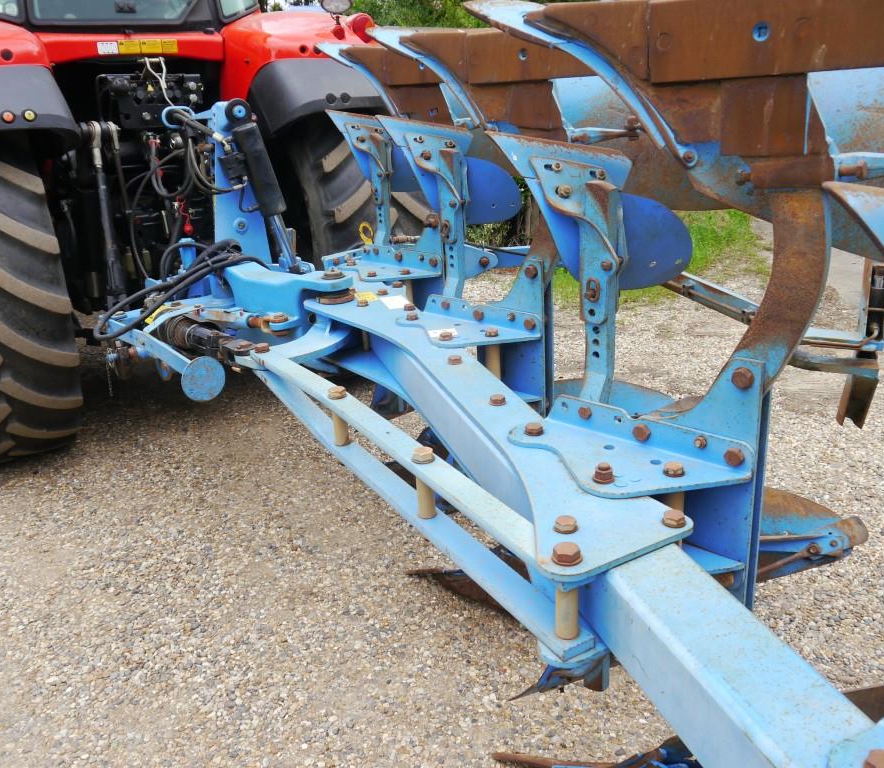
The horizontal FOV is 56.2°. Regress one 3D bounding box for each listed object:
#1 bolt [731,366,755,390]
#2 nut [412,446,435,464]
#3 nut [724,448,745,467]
[{"bbox_3d":[0.506,-0.010,1.391,0.036,0.036,0.015,14,26,38],"label":"bolt"},{"bbox_3d":[-0.037,0.140,1.599,0.042,0.019,0.042,-14,23,-27],"label":"nut"},{"bbox_3d":[0.506,0.127,1.432,0.033,0.031,0.014,14,26,38],"label":"nut"}]

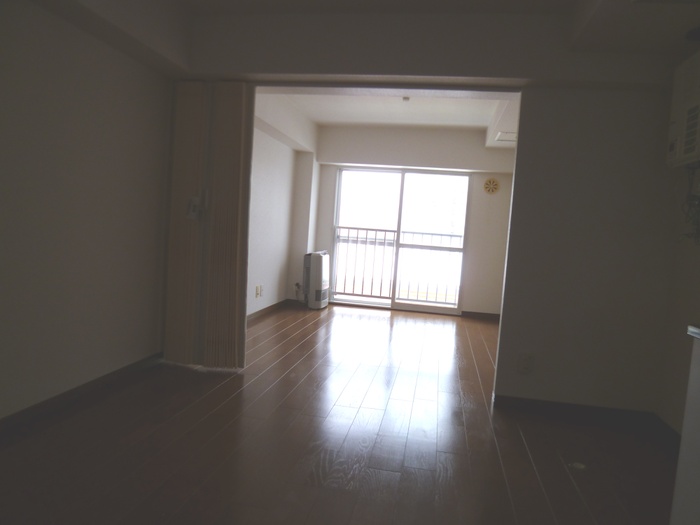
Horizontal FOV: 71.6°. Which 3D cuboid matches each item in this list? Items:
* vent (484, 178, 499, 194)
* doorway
[{"bbox_3d":[1.782,-0.954,6.088,0.195,0.200,0.040,4,4,10],"label":"vent"},{"bbox_3d":[0.645,-0.277,6.370,1.730,1.810,0.100,4,4,10],"label":"doorway"}]

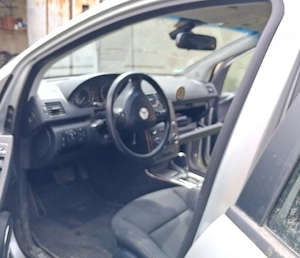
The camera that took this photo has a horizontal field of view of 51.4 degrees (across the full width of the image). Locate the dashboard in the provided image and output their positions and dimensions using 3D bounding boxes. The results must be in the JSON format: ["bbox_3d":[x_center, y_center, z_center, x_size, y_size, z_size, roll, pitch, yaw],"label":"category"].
[{"bbox_3d":[-0.045,-0.107,1.852,0.420,0.435,1.400,9,14,43],"label":"dashboard"}]

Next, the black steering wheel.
[{"bbox_3d":[-0.047,-0.061,1.357,0.100,0.380,0.380,-7,3,44],"label":"black steering wheel"}]

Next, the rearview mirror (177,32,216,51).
[{"bbox_3d":[0.219,-0.431,1.544,0.235,0.078,0.045,-7,16,-32],"label":"rearview mirror"}]

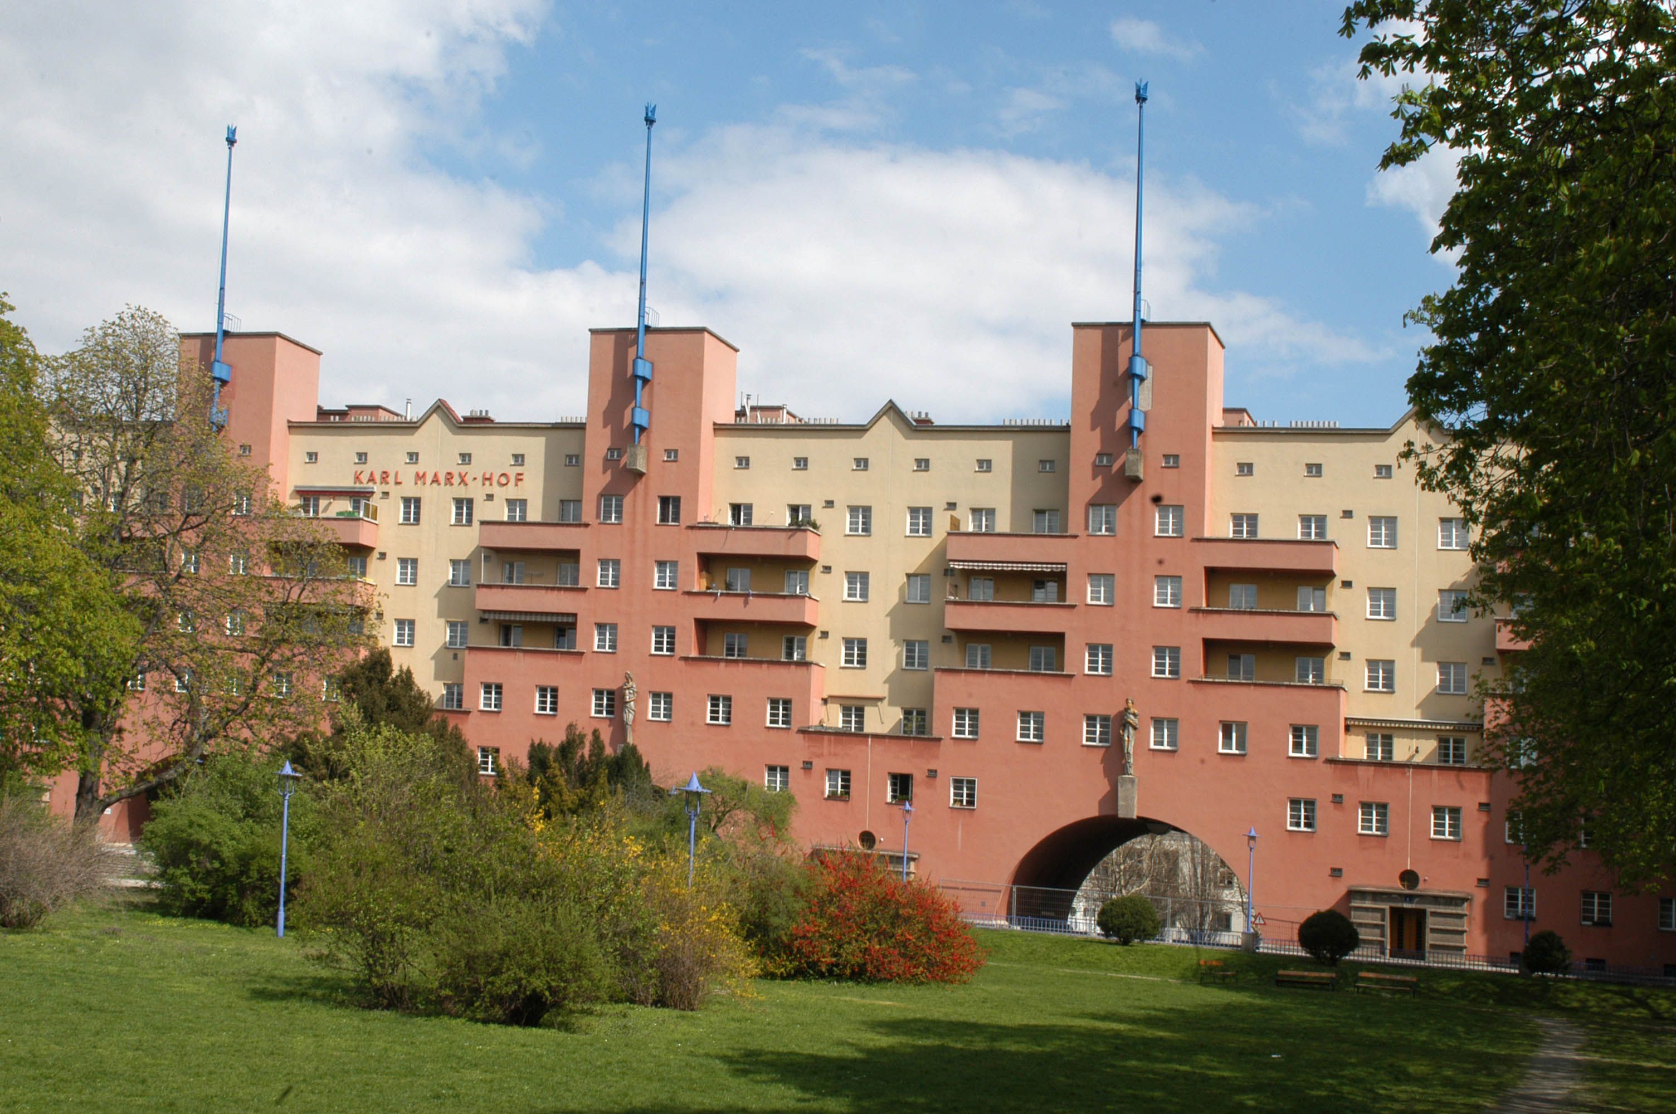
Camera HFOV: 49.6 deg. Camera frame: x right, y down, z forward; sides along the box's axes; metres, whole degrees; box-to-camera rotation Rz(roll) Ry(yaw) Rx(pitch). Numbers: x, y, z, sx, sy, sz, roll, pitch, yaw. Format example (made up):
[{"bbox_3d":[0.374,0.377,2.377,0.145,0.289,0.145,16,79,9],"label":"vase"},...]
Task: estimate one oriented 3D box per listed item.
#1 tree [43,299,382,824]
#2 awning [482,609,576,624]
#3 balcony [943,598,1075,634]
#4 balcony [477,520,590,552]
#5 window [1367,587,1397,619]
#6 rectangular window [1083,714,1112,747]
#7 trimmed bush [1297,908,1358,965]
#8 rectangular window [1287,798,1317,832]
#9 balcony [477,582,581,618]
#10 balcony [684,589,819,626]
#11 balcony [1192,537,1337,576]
[{"bbox_3d":[-19.935,1.028,57.000,10.000,17.000,9.300,1,-6,17],"label":"tree"},{"bbox_3d":[-14.803,2.847,86.708,5.000,0.550,0.800,1,-6,17],"label":"awning"},{"bbox_3d":[7.903,2.709,82.506,5.960,1.400,1.400,1,-5,17],"label":"balcony"},{"bbox_3d":[-14.243,-0.913,87.020,5.500,1.450,1.650,1,-6,17],"label":"balcony"},{"bbox_3d":[23.609,2.017,78.715,1.200,1.410,0.200,1,-5,17],"label":"window"},{"bbox_3d":[11.279,7.540,78.735,1.210,1.351,0.220,1,-3,16],"label":"rectangular window"},{"bbox_3d":[18.137,14.047,67.000,2.200,2.100,2.200,1,-5,17],"label":"trimmed bush"},{"bbox_3d":[19.944,11.081,77.938,1.200,1.410,0.200,1,-5,17],"label":"rectangular window"},{"bbox_3d":[-14.467,2.025,87.122,5.784,1.194,1.350,1,-3,16],"label":"balcony"},{"bbox_3d":[-4.058,2.303,83.906,5.700,1.420,1.650,1,-6,17],"label":"balcony"},{"bbox_3d":[18.227,-0.075,77.579,5.937,1.211,1.350,1,-3,16],"label":"balcony"}]

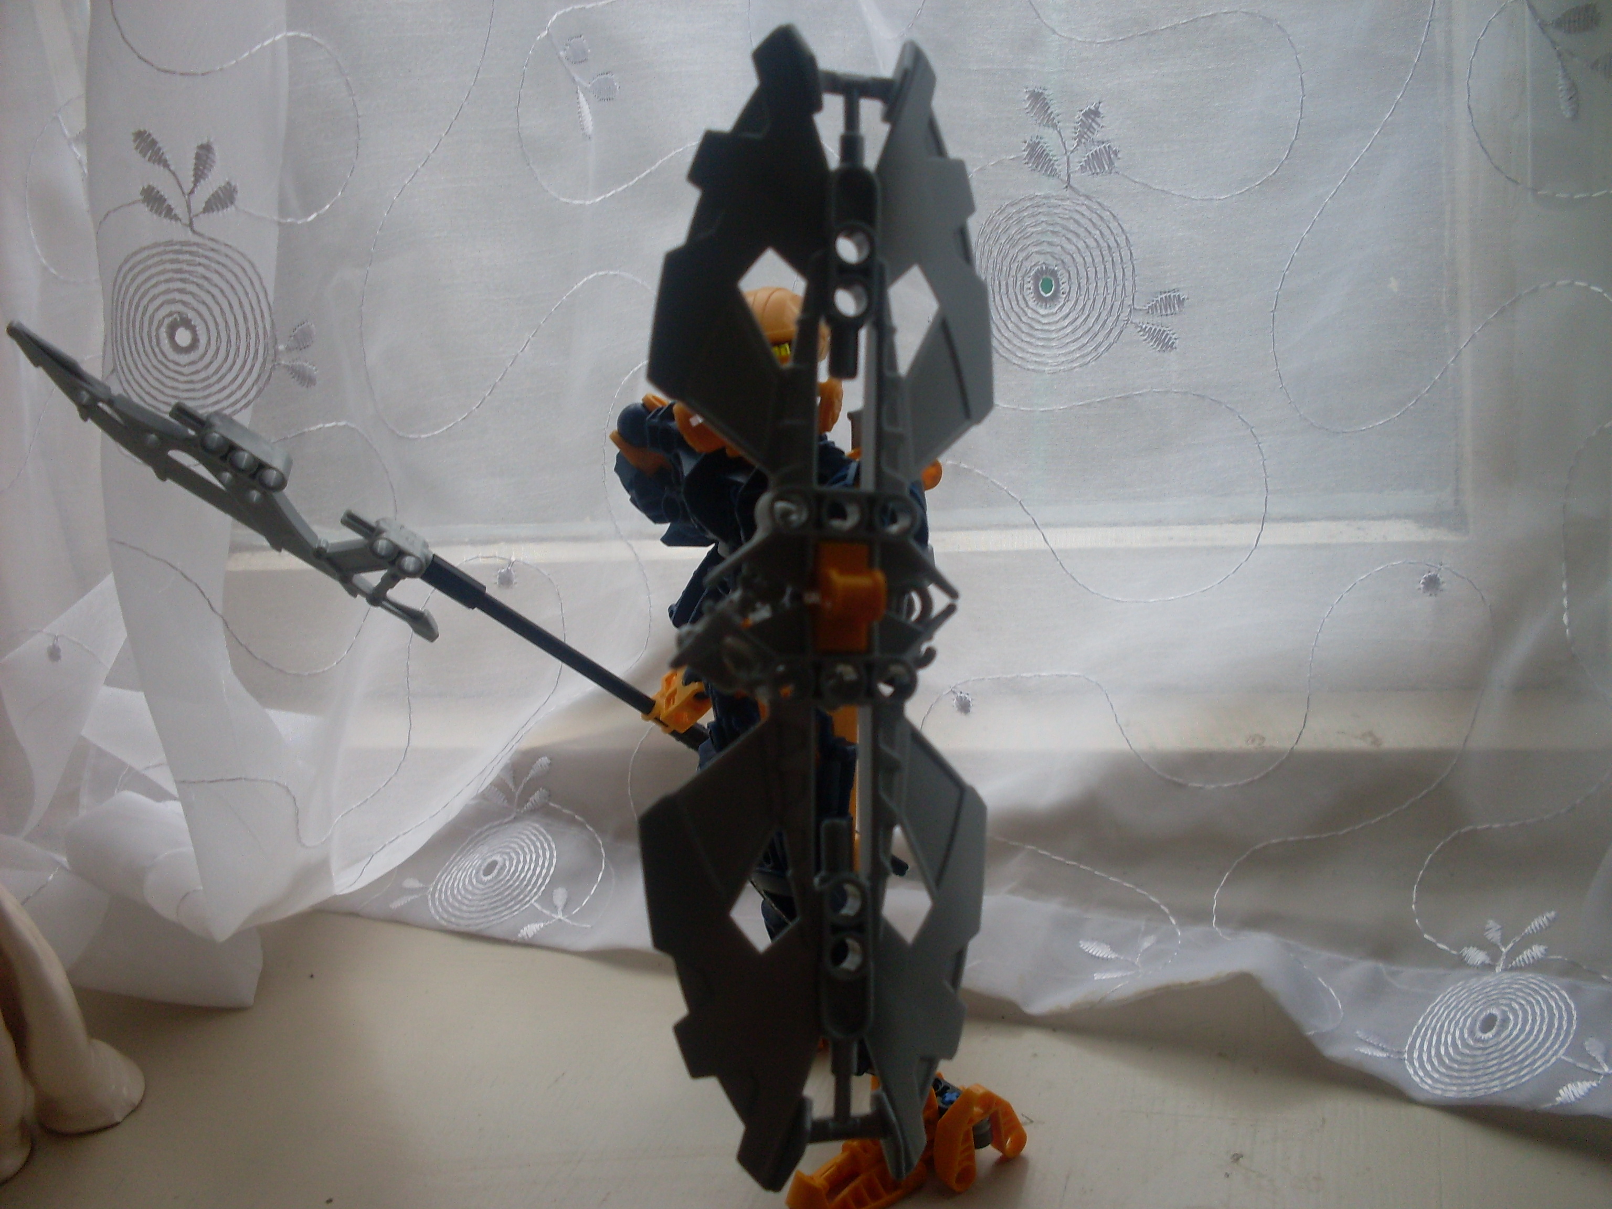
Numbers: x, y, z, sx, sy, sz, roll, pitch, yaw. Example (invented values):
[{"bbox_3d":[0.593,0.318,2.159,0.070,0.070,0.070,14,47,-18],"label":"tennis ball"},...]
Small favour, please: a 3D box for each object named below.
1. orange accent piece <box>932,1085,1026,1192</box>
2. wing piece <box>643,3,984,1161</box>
[{"bbox_3d":[0.046,0.141,0.468,0.029,0.025,0.014,-1,2,-45],"label":"orange accent piece"},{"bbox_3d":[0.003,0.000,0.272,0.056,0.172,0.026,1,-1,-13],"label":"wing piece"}]

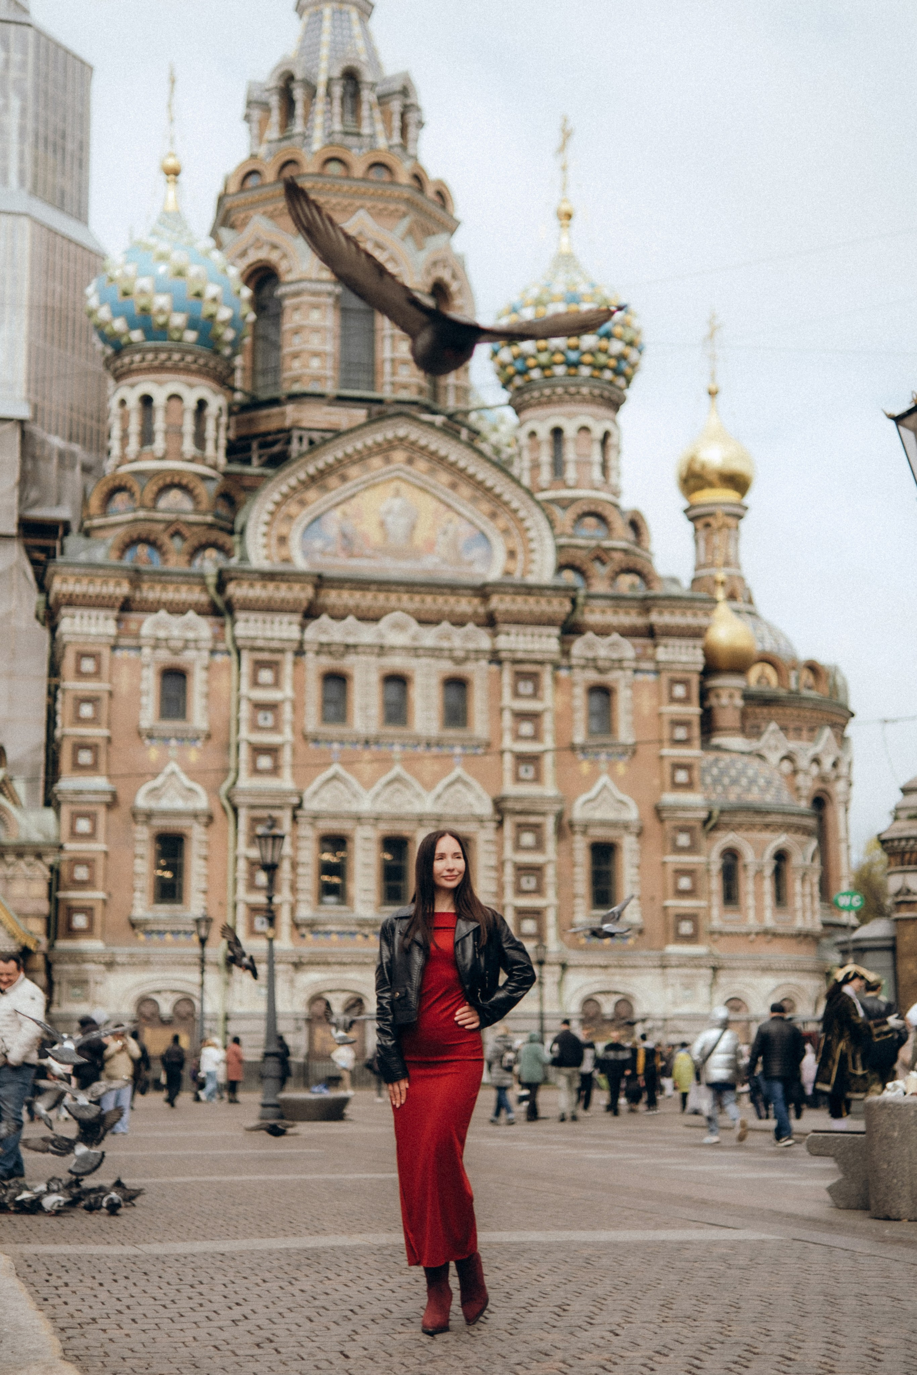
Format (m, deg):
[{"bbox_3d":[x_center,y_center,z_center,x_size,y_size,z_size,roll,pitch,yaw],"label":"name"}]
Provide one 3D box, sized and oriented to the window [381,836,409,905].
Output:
[{"bbox_3d":[-2.574,7.400,76.793,1.156,2.807,0.300,3,-12,-16],"label":"window"}]

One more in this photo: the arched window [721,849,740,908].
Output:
[{"bbox_3d":[12.147,8.550,85.145,0.869,2.587,0.350,2,-11,-13],"label":"arched window"}]

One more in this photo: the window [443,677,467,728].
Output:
[{"bbox_3d":[-0.160,0.683,78.833,1.105,2.120,0.300,3,-12,-16],"label":"window"}]

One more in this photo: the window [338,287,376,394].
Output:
[{"bbox_3d":[-5.148,-18.073,96.805,1.825,6.458,0.400,2,-12,-13],"label":"window"}]

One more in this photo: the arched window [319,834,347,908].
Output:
[{"bbox_3d":[-5.010,7.333,76.101,1.179,2.781,0.300,3,-12,-16],"label":"arched window"}]

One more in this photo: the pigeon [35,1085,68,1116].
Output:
[{"bbox_3d":[-2.702,2.754,12.600,0.250,0.220,0.270,7,-13,-33],"label":"pigeon"}]

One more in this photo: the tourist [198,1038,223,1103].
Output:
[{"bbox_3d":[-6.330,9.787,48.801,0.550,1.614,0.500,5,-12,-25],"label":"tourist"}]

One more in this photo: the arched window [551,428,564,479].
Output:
[{"bbox_3d":[4.687,-11.080,90.530,0.627,2.551,0.300,-4,-12,16],"label":"arched window"}]

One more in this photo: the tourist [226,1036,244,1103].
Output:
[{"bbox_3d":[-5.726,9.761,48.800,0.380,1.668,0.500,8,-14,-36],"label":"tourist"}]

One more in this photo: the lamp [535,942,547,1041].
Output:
[{"bbox_3d":[3.013,11.982,70.004,0.420,5.291,0.420,3,-12,-16],"label":"lamp"}]

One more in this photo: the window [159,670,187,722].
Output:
[{"bbox_3d":[-11.319,0.338,75.670,1.060,2.077,0.300,3,-12,-16],"label":"window"}]

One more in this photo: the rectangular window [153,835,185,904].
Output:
[{"bbox_3d":[-11.852,7.451,78.145,1.266,2.901,0.350,2,-11,-13],"label":"rectangular window"}]

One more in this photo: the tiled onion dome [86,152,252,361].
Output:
[{"bbox_3d":[-13.186,-19.964,87.520,7.733,9.757,7.733,2,-11,-13],"label":"tiled onion dome"}]

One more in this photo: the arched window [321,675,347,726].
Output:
[{"bbox_3d":[-5.361,0.507,82.471,1.175,2.220,0.300,2,-12,-13],"label":"arched window"}]

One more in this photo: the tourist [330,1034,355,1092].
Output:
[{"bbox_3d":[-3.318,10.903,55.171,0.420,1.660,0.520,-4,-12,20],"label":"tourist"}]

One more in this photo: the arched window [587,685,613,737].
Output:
[{"bbox_3d":[6.306,1.052,85.213,1.155,2.294,0.300,2,-12,-13],"label":"arched window"}]

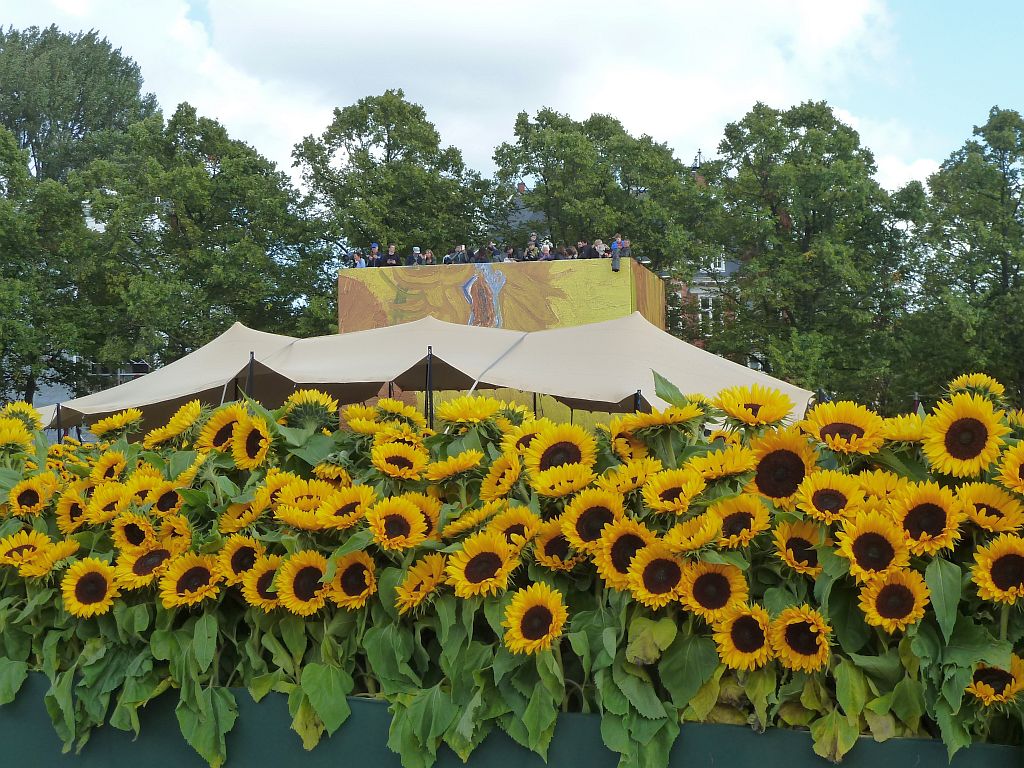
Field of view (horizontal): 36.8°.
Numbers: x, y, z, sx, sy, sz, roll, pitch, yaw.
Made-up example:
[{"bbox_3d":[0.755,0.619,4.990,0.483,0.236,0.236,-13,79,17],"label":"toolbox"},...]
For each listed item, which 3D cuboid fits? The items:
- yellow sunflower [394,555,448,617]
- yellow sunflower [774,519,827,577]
[{"bbox_3d":[-0.188,0.415,3.200,0.055,0.130,0.130,32,-22,-37],"label":"yellow sunflower"},{"bbox_3d":[0.685,0.388,3.650,0.150,0.150,0.055,1,-28,-20],"label":"yellow sunflower"}]

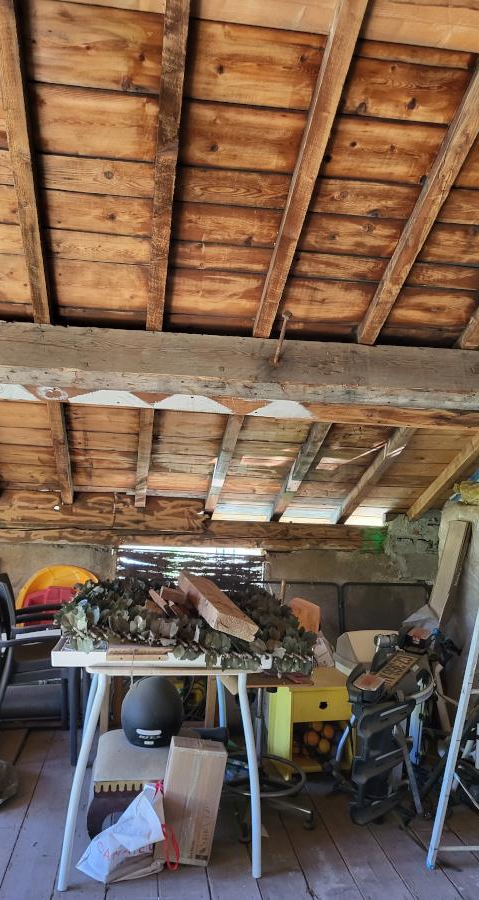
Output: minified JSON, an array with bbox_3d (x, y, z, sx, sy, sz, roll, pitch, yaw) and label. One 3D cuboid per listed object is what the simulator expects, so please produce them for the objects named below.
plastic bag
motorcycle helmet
[{"bbox_3d":[-0.428,1.373,2.450,0.310,0.280,0.200,3,-2,-9],"label":"plastic bag"},{"bbox_3d":[-0.374,1.107,2.870,0.258,0.270,0.320,2,-2,-5],"label":"motorcycle helmet"}]

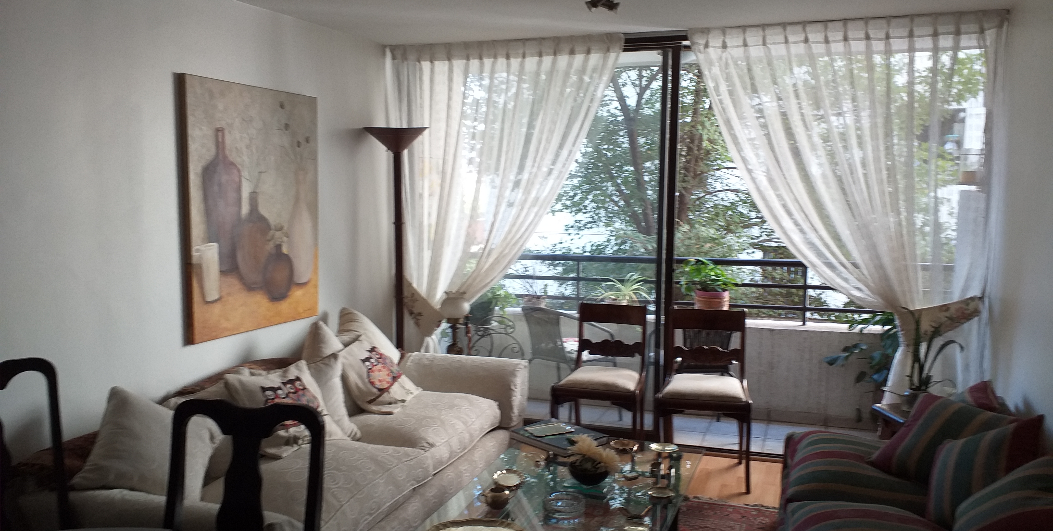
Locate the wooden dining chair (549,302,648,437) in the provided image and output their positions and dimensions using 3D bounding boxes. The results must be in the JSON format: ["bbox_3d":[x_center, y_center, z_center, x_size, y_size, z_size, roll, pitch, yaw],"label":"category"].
[{"bbox_3d":[0.423,0.660,4.260,0.455,0.860,0.490,2,6,19],"label":"wooden dining chair"}]

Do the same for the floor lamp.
[{"bbox_3d":[-0.751,0.098,4.785,0.380,1.850,0.380,3,6,21],"label":"floor lamp"}]

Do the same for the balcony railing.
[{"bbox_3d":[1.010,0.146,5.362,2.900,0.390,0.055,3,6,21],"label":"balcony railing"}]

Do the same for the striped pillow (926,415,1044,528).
[{"bbox_3d":[1.479,0.653,2.522,0.140,0.360,0.400,23,-18,-14],"label":"striped pillow"}]

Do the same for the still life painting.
[{"bbox_3d":[-1.290,-0.272,3.809,0.035,1.160,0.945,2,6,19],"label":"still life painting"}]

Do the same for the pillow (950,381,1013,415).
[{"bbox_3d":[1.758,0.661,3.170,0.140,0.380,0.410,20,-9,-8],"label":"pillow"}]

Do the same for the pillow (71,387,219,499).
[{"bbox_3d":[-1.319,0.670,2.812,0.430,0.430,0.150,24,-51,-30],"label":"pillow"}]

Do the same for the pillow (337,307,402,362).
[{"bbox_3d":[-0.852,0.448,4.214,0.140,0.450,0.450,-42,15,7],"label":"pillow"}]

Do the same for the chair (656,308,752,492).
[{"bbox_3d":[0.933,0.674,4.142,0.465,0.855,0.490,2,6,12],"label":"chair"}]

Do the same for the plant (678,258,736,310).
[{"bbox_3d":[1.219,0.144,5.356,0.390,0.410,0.390,2,6,19],"label":"plant"}]

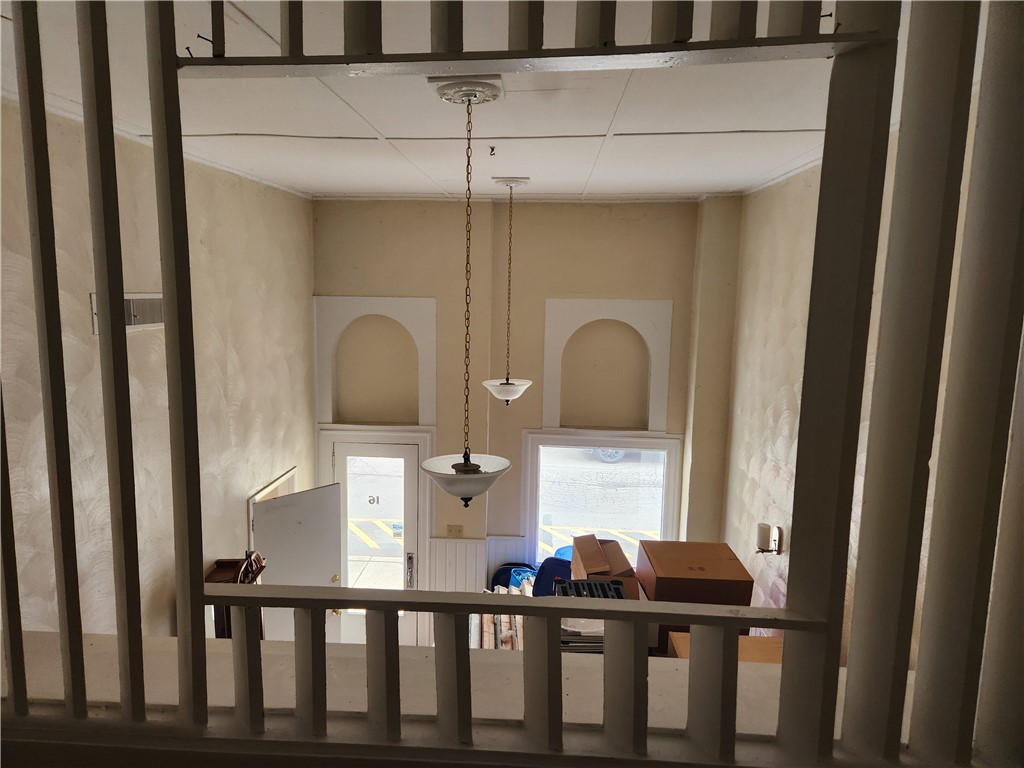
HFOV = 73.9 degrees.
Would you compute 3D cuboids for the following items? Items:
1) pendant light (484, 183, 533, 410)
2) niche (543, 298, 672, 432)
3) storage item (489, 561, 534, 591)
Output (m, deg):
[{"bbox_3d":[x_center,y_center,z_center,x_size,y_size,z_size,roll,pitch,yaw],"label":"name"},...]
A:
[{"bbox_3d":[-0.022,-0.710,5.493,0.420,1.793,0.420,2,8,4],"label":"pendant light"},{"bbox_3d":[0.869,-0.171,6.271,1.140,1.195,0.130,2,8,4],"label":"niche"},{"bbox_3d":[0.028,1.933,6.487,0.420,0.380,0.260,1,9,3],"label":"storage item"}]

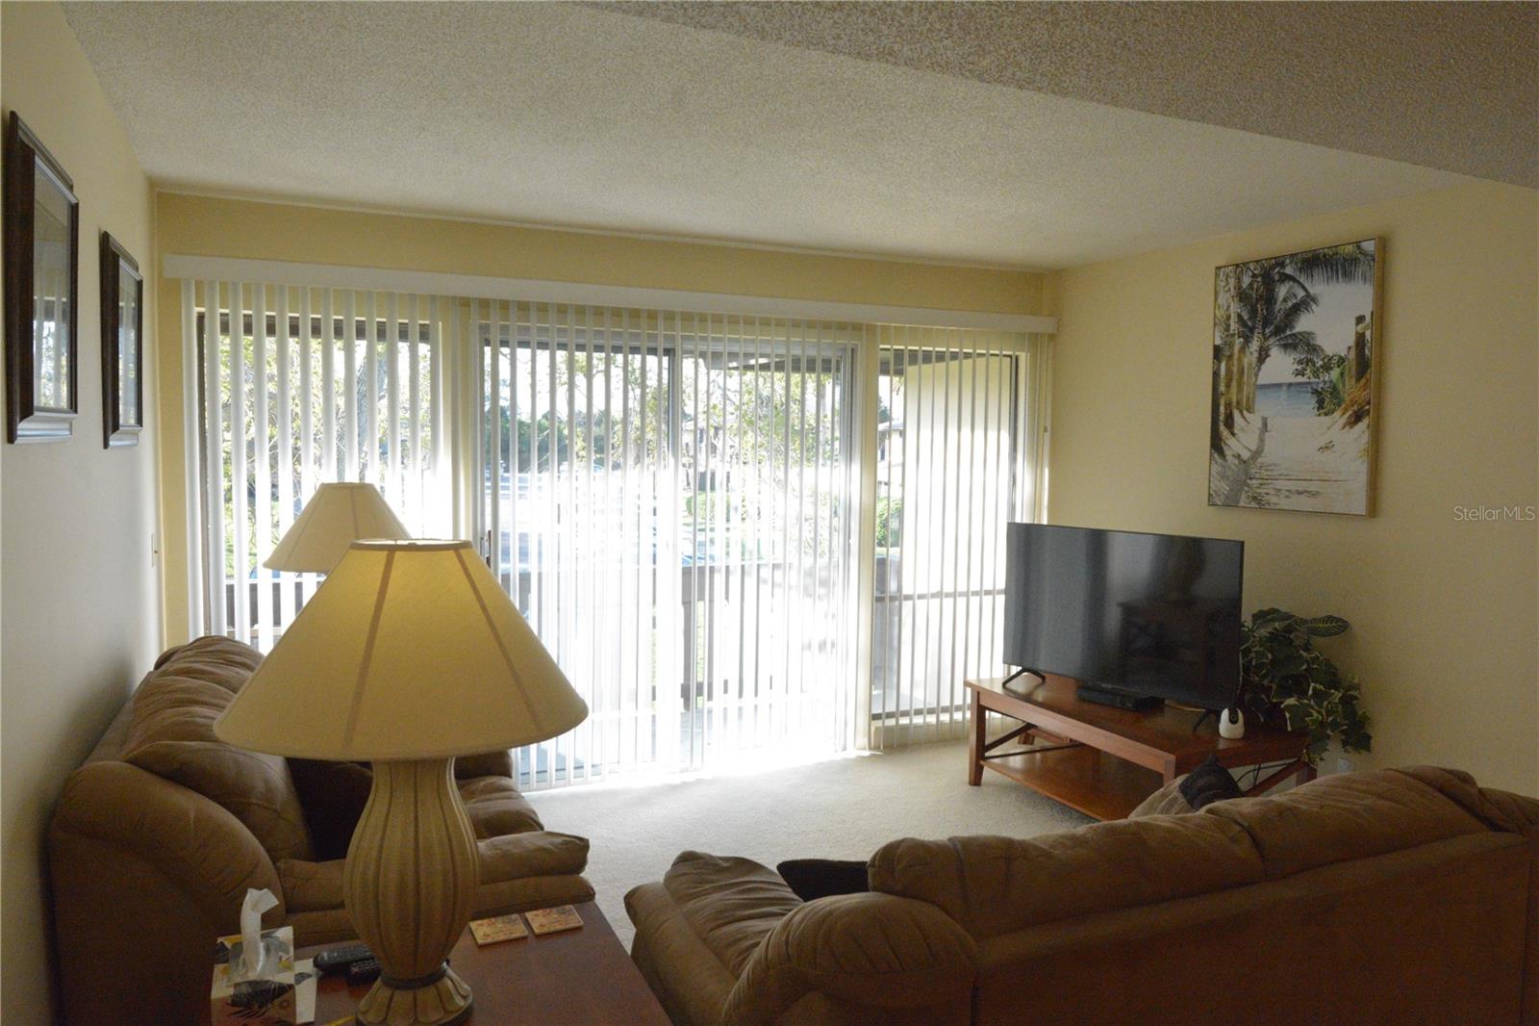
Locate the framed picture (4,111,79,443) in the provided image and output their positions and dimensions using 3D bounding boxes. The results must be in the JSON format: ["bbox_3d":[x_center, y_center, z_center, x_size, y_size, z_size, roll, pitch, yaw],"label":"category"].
[{"bbox_3d":[-1.290,-0.386,1.830,0.033,0.515,0.480,1,3,-25],"label":"framed picture"}]

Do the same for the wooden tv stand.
[{"bbox_3d":[1.480,1.027,4.270,0.710,0.468,1.250,-2,4,-25],"label":"wooden tv stand"}]

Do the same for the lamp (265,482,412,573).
[{"bbox_3d":[-1.460,0.294,3.561,0.590,0.788,0.590,-2,4,-25],"label":"lamp"}]

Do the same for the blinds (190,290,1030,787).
[{"bbox_3d":[-0.327,0.154,4.577,3.930,2.080,0.100,-2,4,-25],"label":"blinds"}]

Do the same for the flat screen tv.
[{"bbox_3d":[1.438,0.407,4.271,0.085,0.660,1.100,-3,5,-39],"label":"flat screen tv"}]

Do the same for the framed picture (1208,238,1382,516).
[{"bbox_3d":[2.084,-0.518,4.112,0.040,1.025,0.720,-2,4,-25],"label":"framed picture"}]

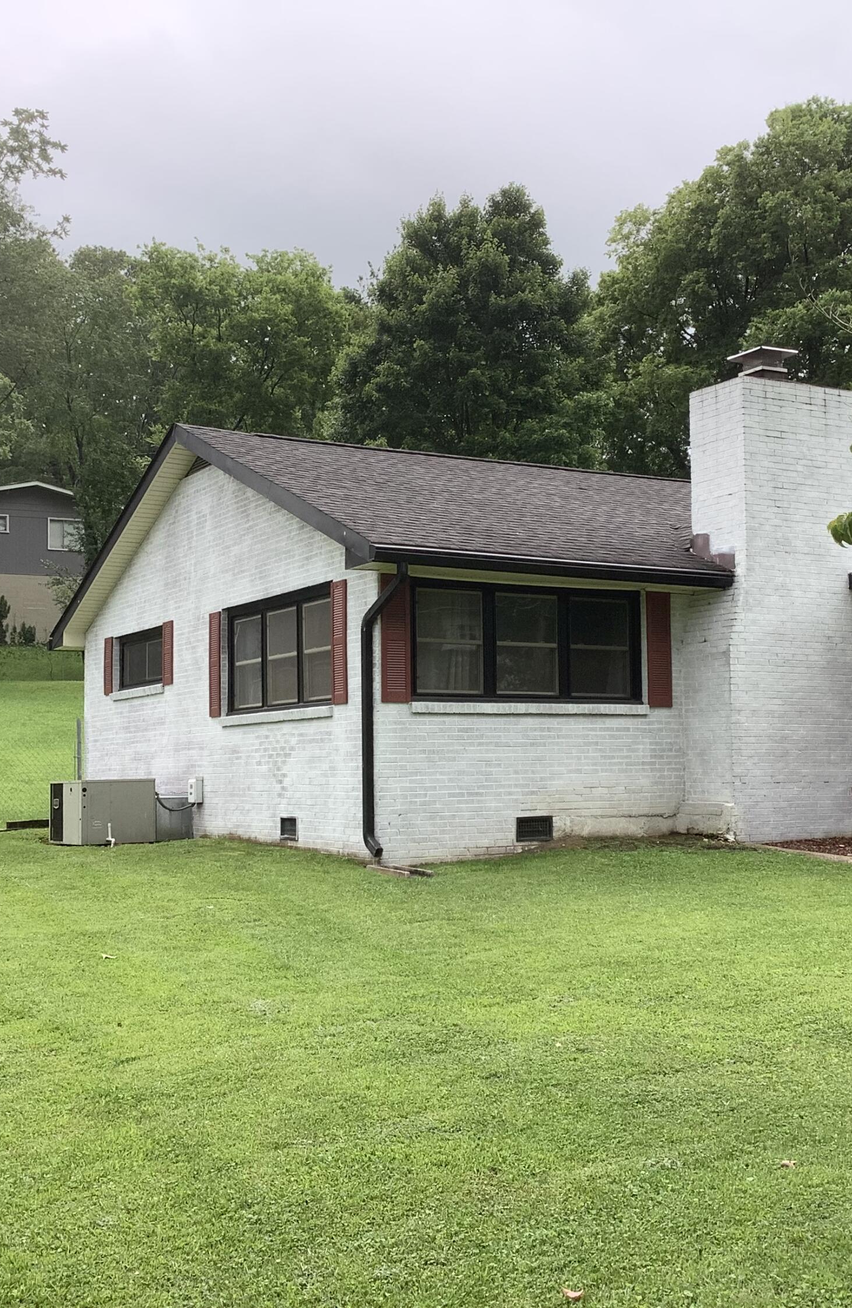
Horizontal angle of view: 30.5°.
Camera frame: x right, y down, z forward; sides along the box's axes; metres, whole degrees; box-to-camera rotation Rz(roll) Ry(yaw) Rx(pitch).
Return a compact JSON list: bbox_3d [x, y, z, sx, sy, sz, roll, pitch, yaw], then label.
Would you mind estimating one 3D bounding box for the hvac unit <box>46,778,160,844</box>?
[{"bbox_3d":[-3.787,1.846,18.273,0.870,0.730,1.190,2,-5,-30],"label":"hvac unit"}]

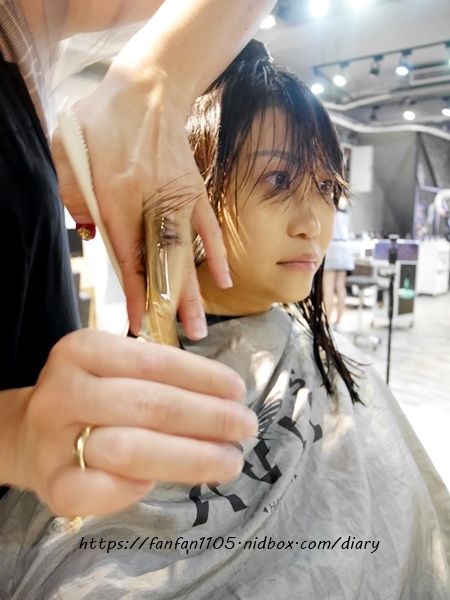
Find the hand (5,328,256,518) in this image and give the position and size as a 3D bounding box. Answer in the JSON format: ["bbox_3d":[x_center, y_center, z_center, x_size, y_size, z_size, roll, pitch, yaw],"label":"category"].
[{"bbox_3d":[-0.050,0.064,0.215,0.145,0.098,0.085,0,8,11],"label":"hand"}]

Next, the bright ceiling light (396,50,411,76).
[{"bbox_3d":[1.759,-2.331,4.100,0.140,0.250,0.140,2,8,19],"label":"bright ceiling light"}]

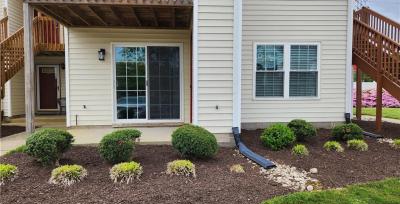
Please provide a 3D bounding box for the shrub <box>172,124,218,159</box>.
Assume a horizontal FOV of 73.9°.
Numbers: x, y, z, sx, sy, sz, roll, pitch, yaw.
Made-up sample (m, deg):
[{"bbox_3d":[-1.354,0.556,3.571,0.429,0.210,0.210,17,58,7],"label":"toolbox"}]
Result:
[{"bbox_3d":[-0.075,0.665,4.450,0.760,0.540,0.720,0,3,-2],"label":"shrub"}]

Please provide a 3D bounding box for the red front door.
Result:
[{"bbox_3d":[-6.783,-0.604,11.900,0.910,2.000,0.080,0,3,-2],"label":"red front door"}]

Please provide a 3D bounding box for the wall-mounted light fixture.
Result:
[{"bbox_3d":[-2.392,-1.154,6.500,0.150,0.290,0.170,0,3,-2],"label":"wall-mounted light fixture"}]

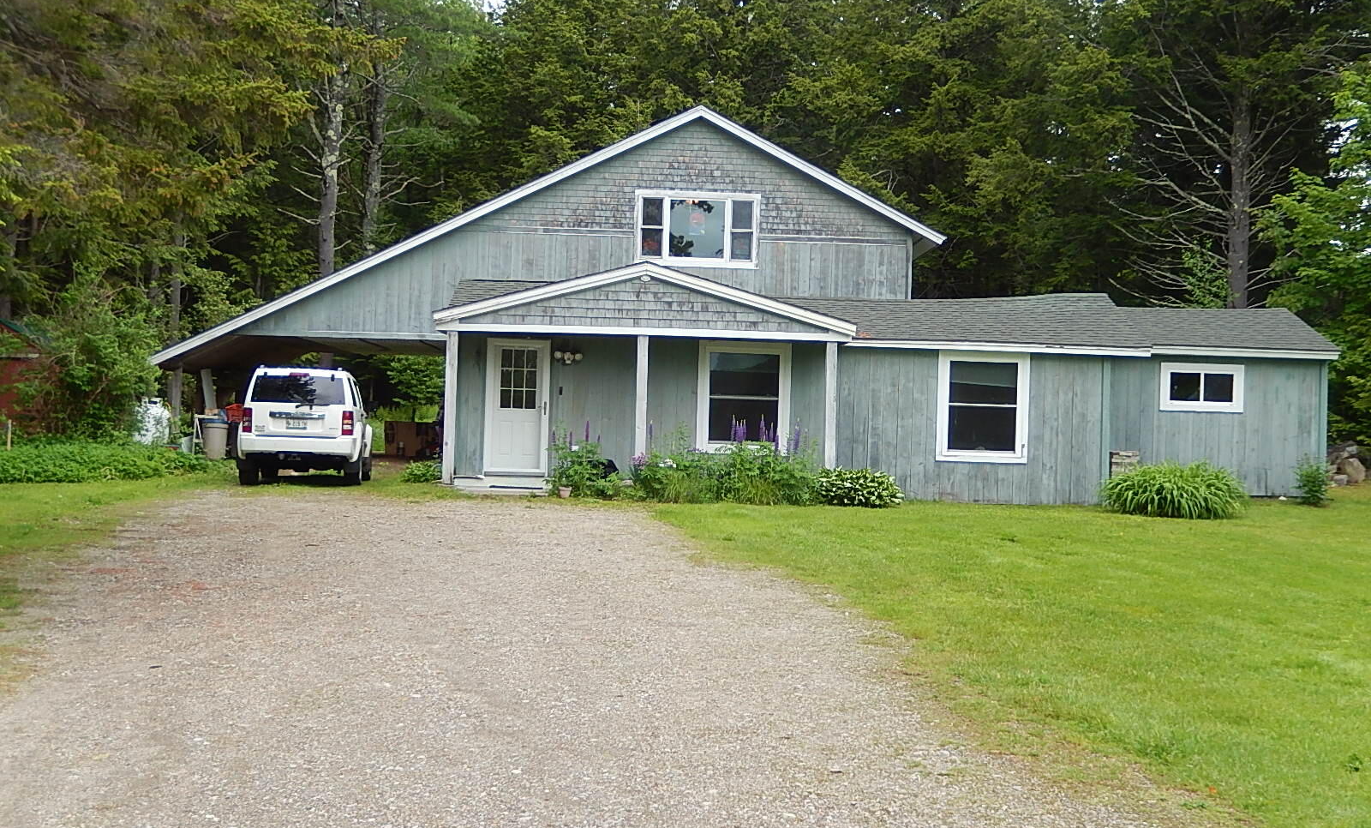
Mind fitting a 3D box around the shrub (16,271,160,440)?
[{"bbox_3d":[-9.855,-0.804,26.800,2.350,3.100,2.200,2,-1,-3],"label":"shrub"}]

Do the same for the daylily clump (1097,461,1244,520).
[{"bbox_3d":[7.136,1.086,23.700,2.100,0.800,1.700,2,-1,-3],"label":"daylily clump"}]

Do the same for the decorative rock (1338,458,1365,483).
[{"bbox_3d":[12.021,1.029,29.300,0.520,0.470,0.450,2,-1,-3],"label":"decorative rock"}]

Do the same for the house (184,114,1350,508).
[{"bbox_3d":[0.587,-1.868,28.496,18.651,6.350,9.787,2,-1,-3],"label":"house"}]

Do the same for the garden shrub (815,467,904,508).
[{"bbox_3d":[2.540,1.063,23.700,1.300,0.570,1.100,2,-1,-3],"label":"garden shrub"}]

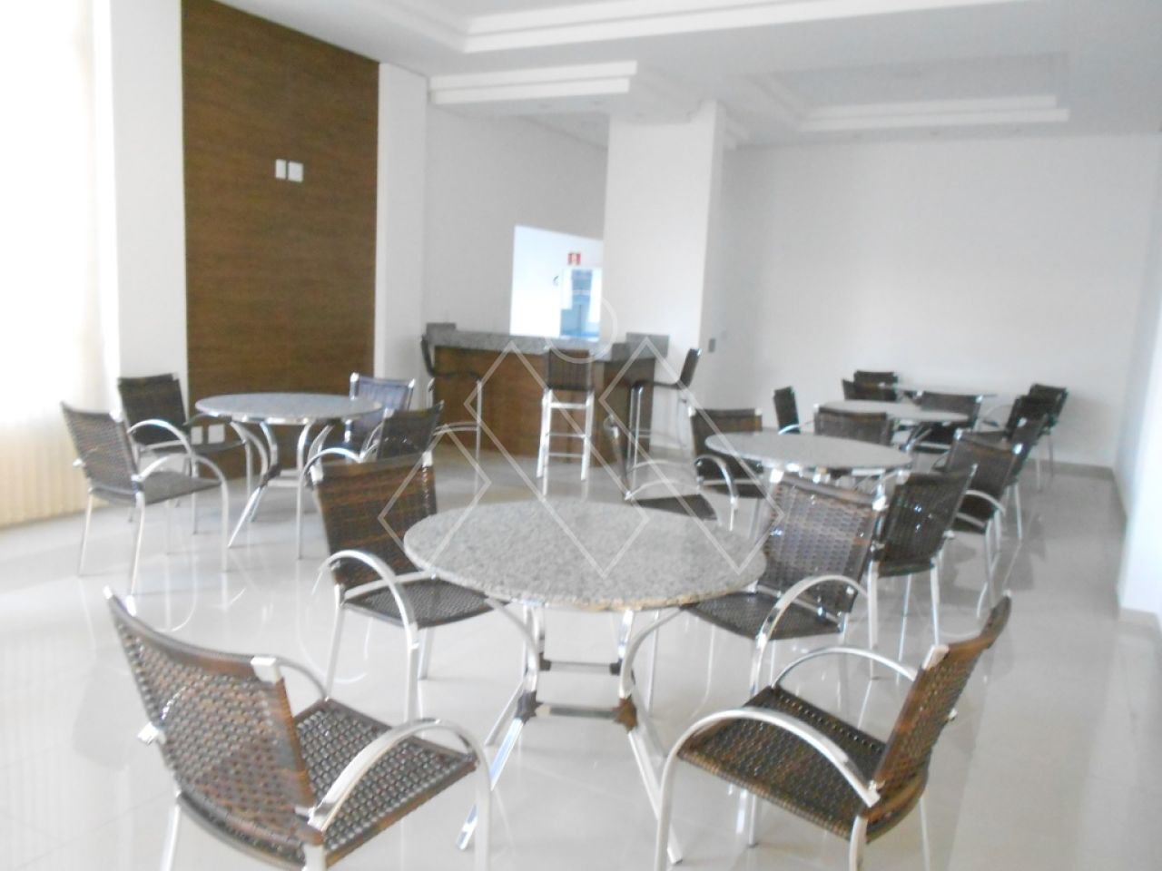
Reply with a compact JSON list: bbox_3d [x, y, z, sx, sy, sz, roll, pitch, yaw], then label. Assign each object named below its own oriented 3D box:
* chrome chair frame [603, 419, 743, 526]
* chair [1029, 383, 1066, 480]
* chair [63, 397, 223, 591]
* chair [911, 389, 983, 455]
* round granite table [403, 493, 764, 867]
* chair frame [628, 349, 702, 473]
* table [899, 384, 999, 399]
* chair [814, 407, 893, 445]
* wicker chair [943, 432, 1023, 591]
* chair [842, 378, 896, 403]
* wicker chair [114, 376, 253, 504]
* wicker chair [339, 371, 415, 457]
[{"bbox_3d":[0.394,0.359,4.323,0.554,0.851,0.544,3,9,0],"label":"chrome chair frame"},{"bbox_3d":[4.170,-0.052,8.303,0.570,0.860,0.530,1,9,-12],"label":"chair"},{"bbox_3d":[-2.086,0.256,4.174,0.512,0.852,0.581,9,10,32],"label":"chair"},{"bbox_3d":[2.809,0.105,6.829,0.512,0.852,0.581,7,10,24],"label":"chair"},{"bbox_3d":[-0.010,0.672,2.464,0.980,0.767,0.980,3,9,0],"label":"round granite table"},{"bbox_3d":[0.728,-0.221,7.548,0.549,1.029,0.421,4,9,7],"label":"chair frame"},{"bbox_3d":[3.398,-0.058,8.364,0.985,0.766,0.985,3,9,0],"label":"table"},{"bbox_3d":[1.828,0.227,5.743,0.530,0.860,0.570,9,11,35],"label":"chair"},{"bbox_3d":[1.781,0.431,4.442,0.570,0.860,0.530,1,9,-13],"label":"wicker chair"},{"bbox_3d":[2.610,-0.041,7.701,0.570,0.860,0.530,-5,12,-43],"label":"chair"},{"bbox_3d":[-2.364,0.080,5.216,0.581,0.852,0.512,6,9,17],"label":"wicker chair"},{"bbox_3d":[-1.451,0.051,5.719,0.512,0.852,0.581,6,9,21],"label":"wicker chair"}]

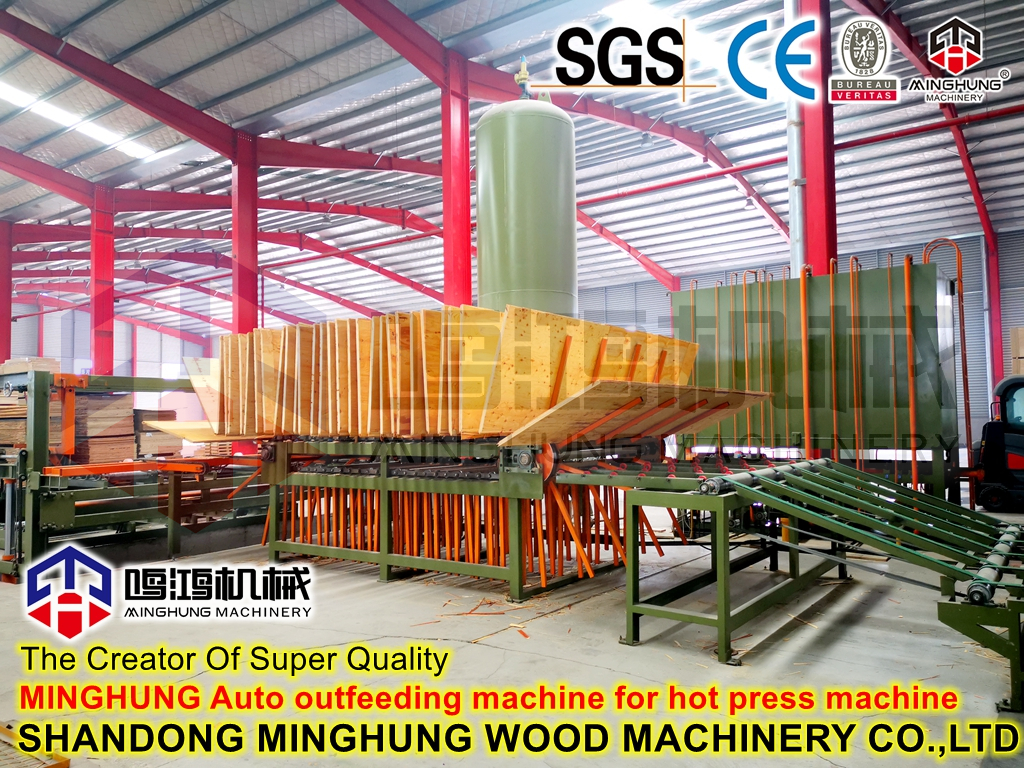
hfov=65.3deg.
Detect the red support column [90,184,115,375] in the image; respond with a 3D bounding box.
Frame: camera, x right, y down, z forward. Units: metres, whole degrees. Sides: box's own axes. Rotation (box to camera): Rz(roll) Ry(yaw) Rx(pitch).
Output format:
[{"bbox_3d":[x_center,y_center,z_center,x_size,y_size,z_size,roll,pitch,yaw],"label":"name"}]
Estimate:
[{"bbox_3d":[-16.714,-2.281,32.541,0.329,11.567,0.705,-3,-4,37],"label":"red support column"}]

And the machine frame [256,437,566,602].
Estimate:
[{"bbox_3d":[-0.645,1.381,9.543,4.108,1.501,2.640,-3,-3,35],"label":"machine frame"}]

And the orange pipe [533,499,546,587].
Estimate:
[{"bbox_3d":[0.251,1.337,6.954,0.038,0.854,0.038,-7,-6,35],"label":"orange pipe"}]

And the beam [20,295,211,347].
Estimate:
[{"bbox_3d":[-37.540,-6.112,77.718,0.314,0.862,17.836,-3,-12,37],"label":"beam"}]

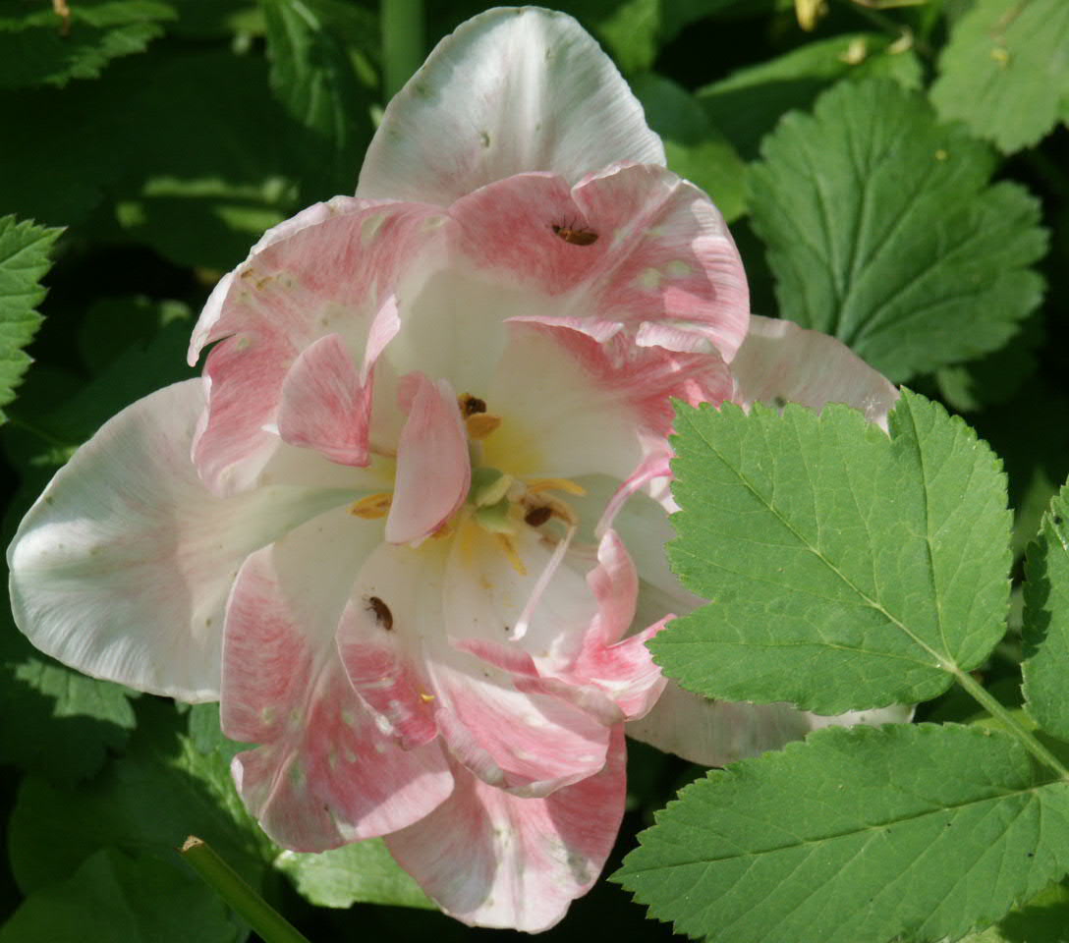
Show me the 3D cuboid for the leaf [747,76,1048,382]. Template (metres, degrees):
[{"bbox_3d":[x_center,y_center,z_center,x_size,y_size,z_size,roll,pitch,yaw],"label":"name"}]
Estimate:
[{"bbox_3d":[0.044,-0.029,0.890,0.036,0.008,0.037,8,67,3],"label":"leaf"}]

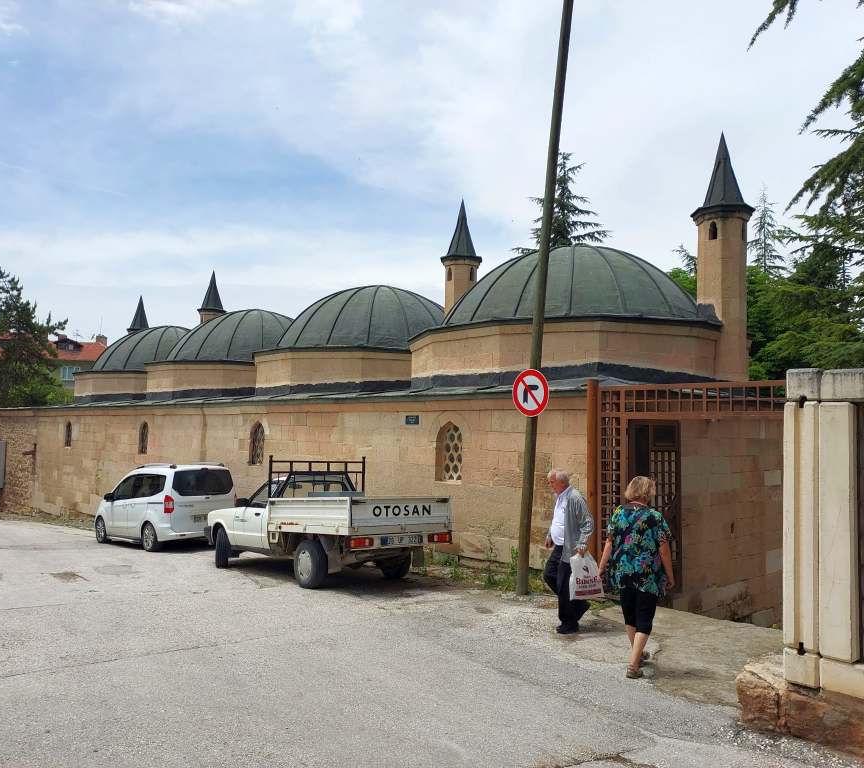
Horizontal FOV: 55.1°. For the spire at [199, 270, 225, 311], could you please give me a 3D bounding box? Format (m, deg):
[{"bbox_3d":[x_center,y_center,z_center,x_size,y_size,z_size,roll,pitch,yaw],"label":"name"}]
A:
[{"bbox_3d":[-7.292,-3.102,27.635,0.900,1.360,0.900,4,-5,-41],"label":"spire"}]

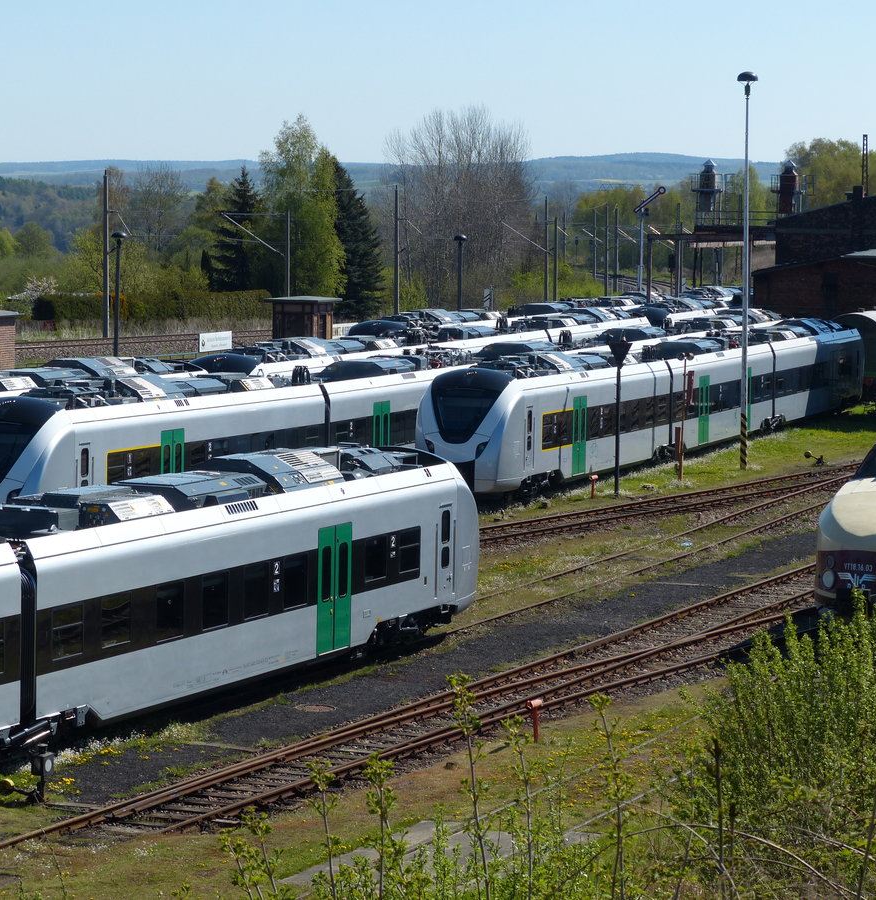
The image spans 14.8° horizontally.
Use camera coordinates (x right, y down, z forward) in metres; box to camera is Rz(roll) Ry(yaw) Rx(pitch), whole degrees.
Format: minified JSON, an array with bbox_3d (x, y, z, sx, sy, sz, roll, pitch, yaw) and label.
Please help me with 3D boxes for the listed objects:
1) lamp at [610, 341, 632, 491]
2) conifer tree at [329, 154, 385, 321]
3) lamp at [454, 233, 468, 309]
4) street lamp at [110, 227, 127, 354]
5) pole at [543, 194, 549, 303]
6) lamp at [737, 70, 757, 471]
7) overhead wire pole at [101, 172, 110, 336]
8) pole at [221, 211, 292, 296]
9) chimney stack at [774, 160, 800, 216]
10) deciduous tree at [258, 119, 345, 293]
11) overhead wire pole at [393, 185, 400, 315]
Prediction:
[{"bbox_3d":[5.640,-0.985,104.852,0.750,4.798,0.750,1,4,0],"label":"lamp"},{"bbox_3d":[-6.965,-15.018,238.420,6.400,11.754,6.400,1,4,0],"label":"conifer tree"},{"bbox_3d":[1.191,-8.104,184.266,0.680,7.450,0.680,1,4,0],"label":"lamp"},{"bbox_3d":[-13.937,-5.902,145.992,0.670,7.200,0.670,1,4,0],"label":"street lamp"},{"bbox_3d":[9.458,-17.340,294.533,0.360,9.700,0.360,2,5,12],"label":"pole"},{"bbox_3d":[10.238,-5.950,111.866,0.670,13.208,0.670,1,4,0],"label":"lamp"},{"bbox_3d":[-18.822,-11.114,190.337,0.300,9.440,0.300,1,4,0],"label":"overhead wire pole"},{"bbox_3d":[-10.512,-9.986,193.067,5.000,7.568,0.350,3,5,33],"label":"pole"},{"bbox_3d":[22.880,-17.216,220.126,1.200,3.524,1.200,1,4,0],"label":"chimney stack"},{"bbox_3d":[-10.097,-17.372,247.406,6.300,14.412,6.300,1,4,0],"label":"deciduous tree"},{"bbox_3d":[-2.926,-13.785,234.987,0.300,9.440,0.300,1,4,0],"label":"overhead wire pole"}]

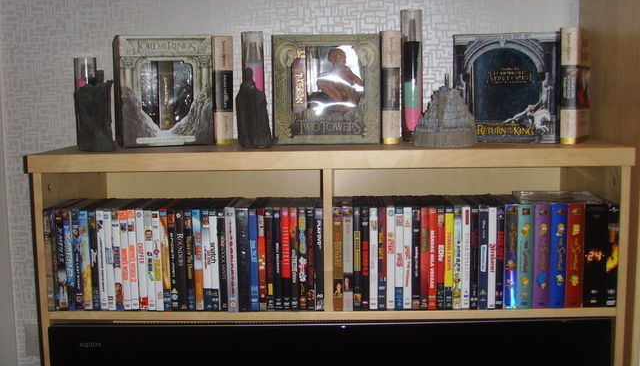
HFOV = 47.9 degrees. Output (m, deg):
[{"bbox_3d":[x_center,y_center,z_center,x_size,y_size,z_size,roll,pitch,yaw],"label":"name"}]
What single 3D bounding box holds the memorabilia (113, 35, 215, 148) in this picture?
[{"bbox_3d":[-0.338,-0.197,1.559,0.187,0.225,0.160,-3,7,-18],"label":"memorabilia"}]

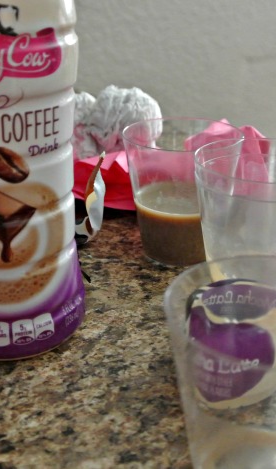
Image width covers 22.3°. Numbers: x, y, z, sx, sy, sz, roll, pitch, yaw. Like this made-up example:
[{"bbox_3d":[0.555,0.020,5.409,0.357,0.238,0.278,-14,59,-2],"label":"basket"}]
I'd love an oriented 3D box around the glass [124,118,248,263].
[{"bbox_3d":[0.018,-0.018,0.303,0.051,0.053,0.051,1,24,0],"label":"glass"}]

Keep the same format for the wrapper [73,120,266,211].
[{"bbox_3d":[0.014,-0.038,0.374,0.114,0.033,0.076,1,24,0],"label":"wrapper"}]

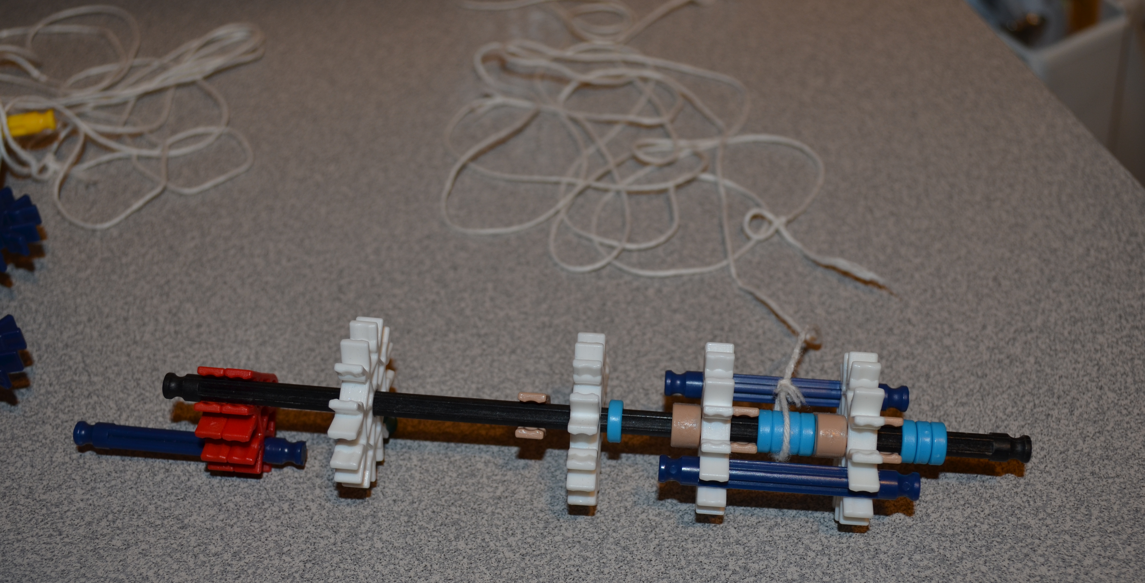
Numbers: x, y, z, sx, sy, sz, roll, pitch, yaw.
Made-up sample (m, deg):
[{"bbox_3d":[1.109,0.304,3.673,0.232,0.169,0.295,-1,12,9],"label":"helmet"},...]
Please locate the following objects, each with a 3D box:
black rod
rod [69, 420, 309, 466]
[{"bbox_3d":[0.004,0.028,0.293,0.190,0.006,0.006,4,38,4],"label":"black rod"},{"bbox_3d":[-0.089,0.036,0.312,0.054,0.006,0.006,5,38,3],"label":"rod"}]

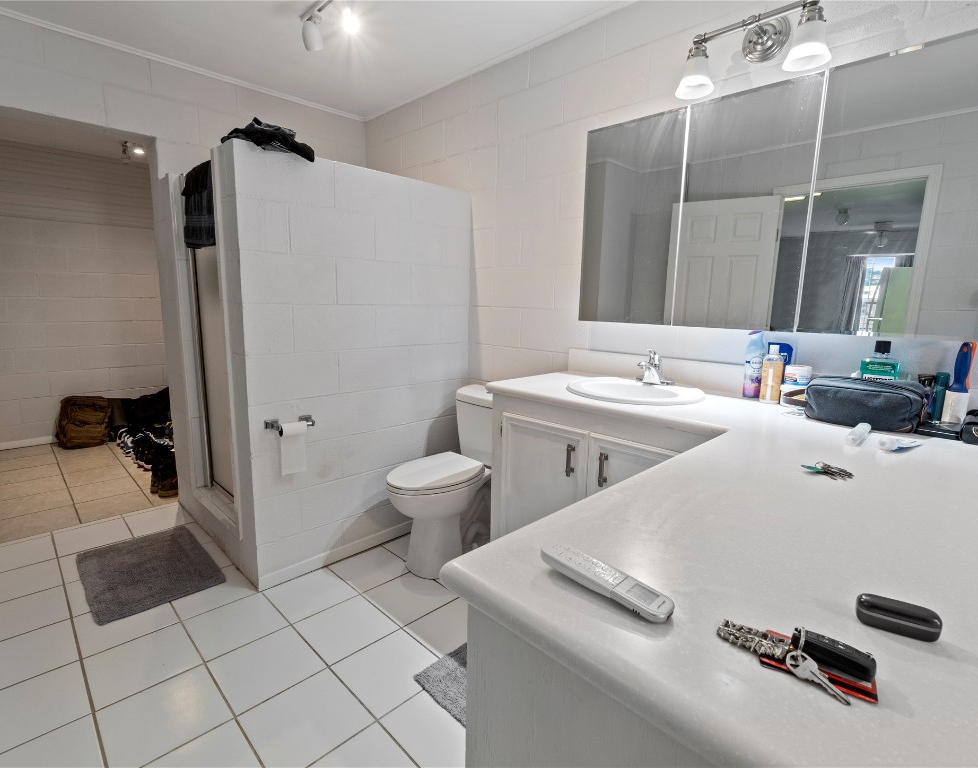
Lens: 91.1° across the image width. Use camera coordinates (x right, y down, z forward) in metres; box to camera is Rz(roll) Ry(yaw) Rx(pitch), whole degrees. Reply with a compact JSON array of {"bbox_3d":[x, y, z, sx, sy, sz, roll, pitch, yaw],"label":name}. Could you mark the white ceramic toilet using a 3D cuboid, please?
[{"bbox_3d":[-0.155,0.472,2.355,0.430,0.805,0.750,10,12,44],"label":"white ceramic toilet"}]

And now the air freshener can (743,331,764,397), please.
[{"bbox_3d":[0.918,-0.068,1.662,0.056,0.232,0.056,6,11,29],"label":"air freshener can"}]

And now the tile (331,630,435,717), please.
[{"bbox_3d":[-0.342,1.000,1.676,0.298,0.010,0.298,11,13,44],"label":"tile"}]

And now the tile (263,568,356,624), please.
[{"bbox_3d":[-0.782,0.917,2.108,0.298,0.010,0.298,11,13,44],"label":"tile"}]

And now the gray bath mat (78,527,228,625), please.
[{"bbox_3d":[-1.564,0.840,2.194,0.680,0.016,0.430,10,13,44],"label":"gray bath mat"}]

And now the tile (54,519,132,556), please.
[{"bbox_3d":[-2.083,0.809,2.529,0.306,0.012,0.296,10,12,44],"label":"tile"}]

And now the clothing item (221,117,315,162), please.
[{"bbox_3d":[-0.896,-0.984,1.940,0.200,0.118,0.335,10,13,44],"label":"clothing item"}]

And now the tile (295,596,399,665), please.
[{"bbox_3d":[-0.562,0.958,1.892,0.298,0.010,0.298,11,13,44],"label":"tile"}]

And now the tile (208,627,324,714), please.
[{"bbox_3d":[-0.757,0.963,1.633,0.301,0.010,0.297,10,13,44],"label":"tile"}]

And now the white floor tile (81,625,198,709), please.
[{"bbox_3d":[-1.197,0.967,1.663,0.306,0.012,0.296,10,12,44],"label":"white floor tile"}]

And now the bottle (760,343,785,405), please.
[{"bbox_3d":[0.949,-0.034,1.625,0.060,0.195,0.055,6,10,26],"label":"bottle"}]

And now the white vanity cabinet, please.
[{"bbox_3d":[0.499,0.520,1.871,0.860,0.915,0.533,11,13,44],"label":"white vanity cabinet"}]

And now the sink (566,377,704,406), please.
[{"bbox_3d":[0.531,0.096,1.784,0.480,0.170,0.450,10,12,44],"label":"sink"}]

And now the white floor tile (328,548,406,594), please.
[{"bbox_3d":[-0.568,0.886,2.320,0.298,0.010,0.298,11,13,44],"label":"white floor tile"}]

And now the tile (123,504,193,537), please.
[{"bbox_3d":[-1.873,0.782,2.740,0.306,0.012,0.296,10,12,44],"label":"tile"}]

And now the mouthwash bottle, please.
[{"bbox_3d":[1.146,-0.014,1.408,0.088,0.219,0.060,10,13,44],"label":"mouthwash bottle"}]

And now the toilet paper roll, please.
[{"bbox_3d":[-0.817,0.270,2.016,0.056,0.215,0.102,10,13,44],"label":"toilet paper roll"}]

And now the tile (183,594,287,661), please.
[{"bbox_3d":[-0.970,0.924,1.841,0.299,0.010,0.298,10,13,44],"label":"tile"}]

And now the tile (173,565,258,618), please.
[{"bbox_3d":[-1.206,0.900,2.088,0.306,0.012,0.296,10,12,44],"label":"tile"}]

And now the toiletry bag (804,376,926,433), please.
[{"bbox_3d":[1.068,0.053,1.373,0.250,0.118,0.120,11,13,44],"label":"toiletry bag"}]

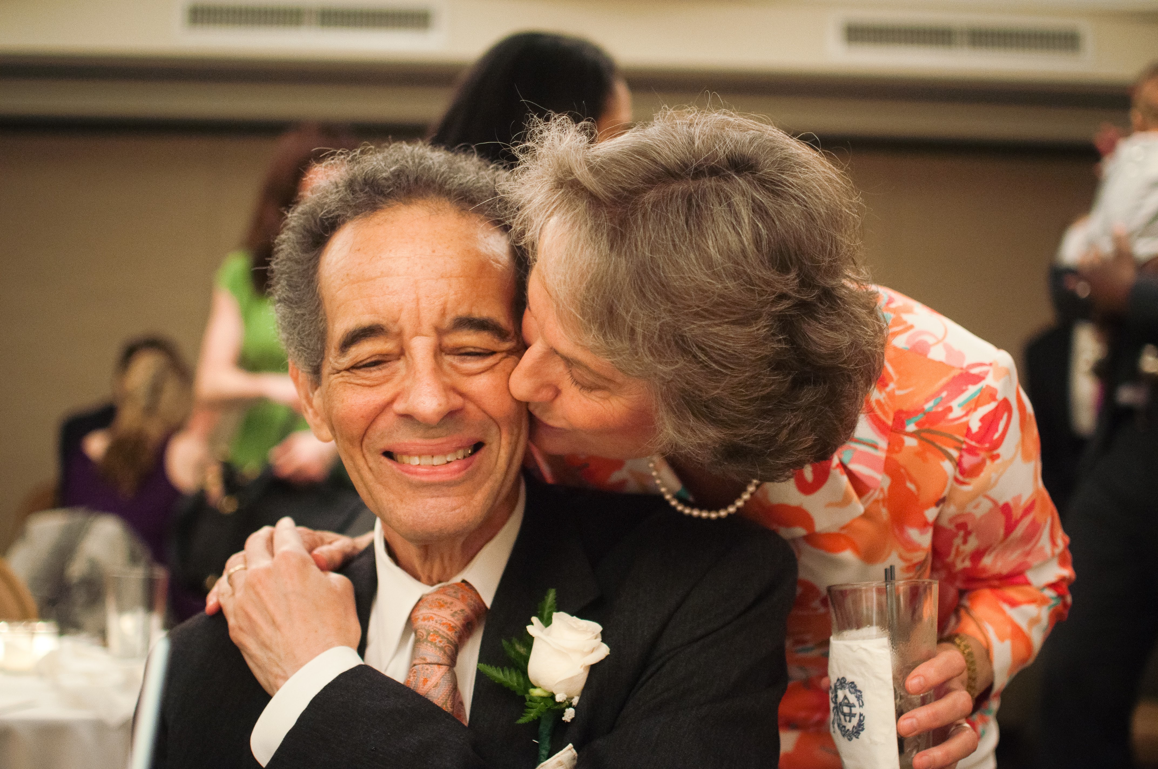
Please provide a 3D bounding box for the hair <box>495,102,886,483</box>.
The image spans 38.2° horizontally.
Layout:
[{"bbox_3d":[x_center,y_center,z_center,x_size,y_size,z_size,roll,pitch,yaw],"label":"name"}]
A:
[{"bbox_3d":[0.076,-0.057,1.080,0.245,0.245,0.205,-15,33,-15],"label":"hair"}]

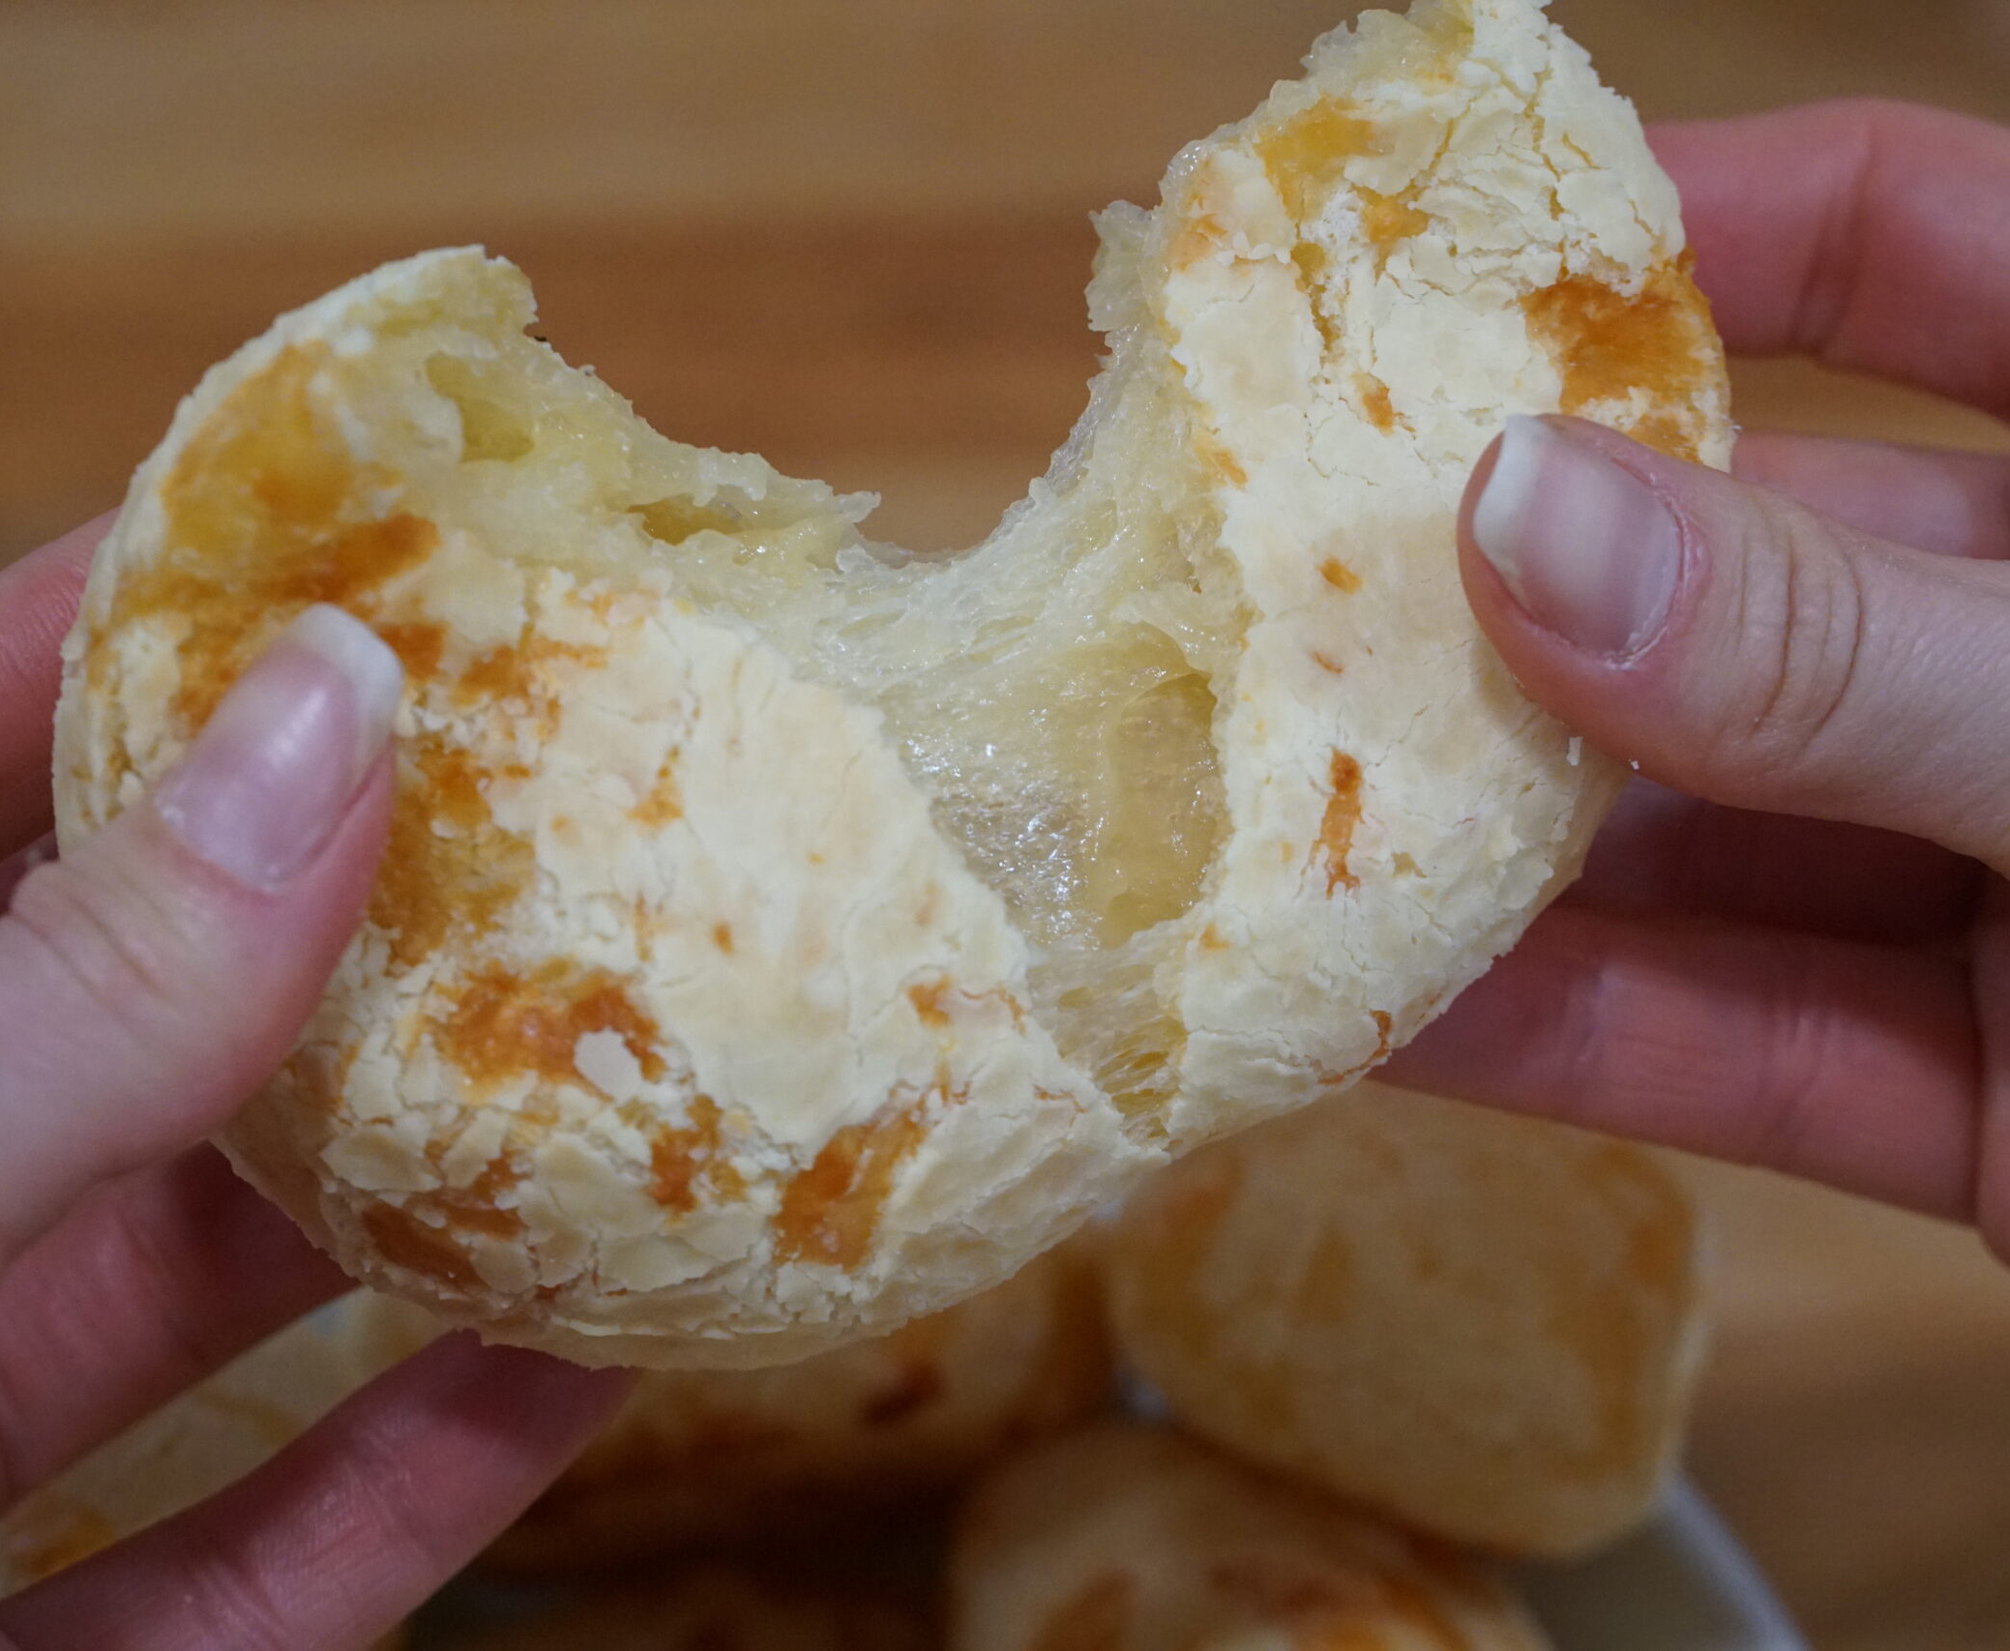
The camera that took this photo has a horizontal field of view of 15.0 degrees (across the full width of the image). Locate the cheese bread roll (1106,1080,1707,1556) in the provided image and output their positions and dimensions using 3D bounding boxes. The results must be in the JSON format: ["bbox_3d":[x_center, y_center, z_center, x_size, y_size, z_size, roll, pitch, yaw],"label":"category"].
[{"bbox_3d":[0.042,0.052,0.800,0.062,0.042,0.059,0,48,0],"label":"cheese bread roll"}]

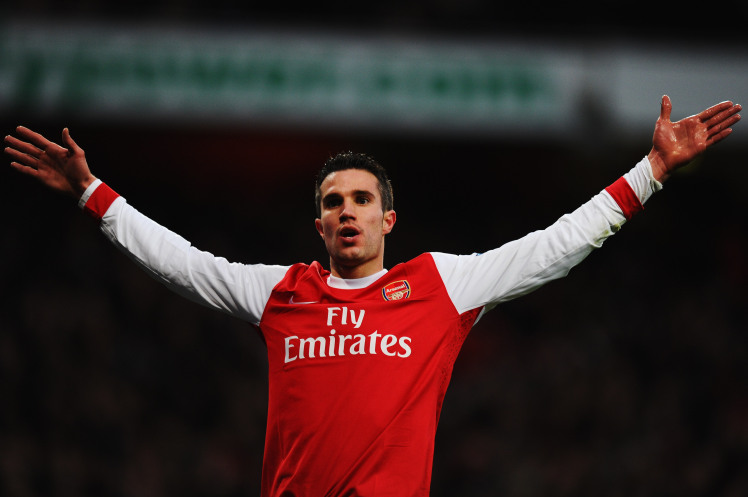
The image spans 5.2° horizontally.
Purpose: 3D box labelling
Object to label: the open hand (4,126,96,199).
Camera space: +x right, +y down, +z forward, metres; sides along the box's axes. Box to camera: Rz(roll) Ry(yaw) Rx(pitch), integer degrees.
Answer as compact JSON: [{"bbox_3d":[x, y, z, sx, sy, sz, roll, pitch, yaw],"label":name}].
[{"bbox_3d":[-0.690,-0.197,17.750,0.215,0.132,0.075,26,-2,-10],"label":"open hand"}]

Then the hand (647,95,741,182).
[{"bbox_3d":[0.672,-0.263,17.750,0.222,0.152,0.075,-31,-5,5],"label":"hand"}]

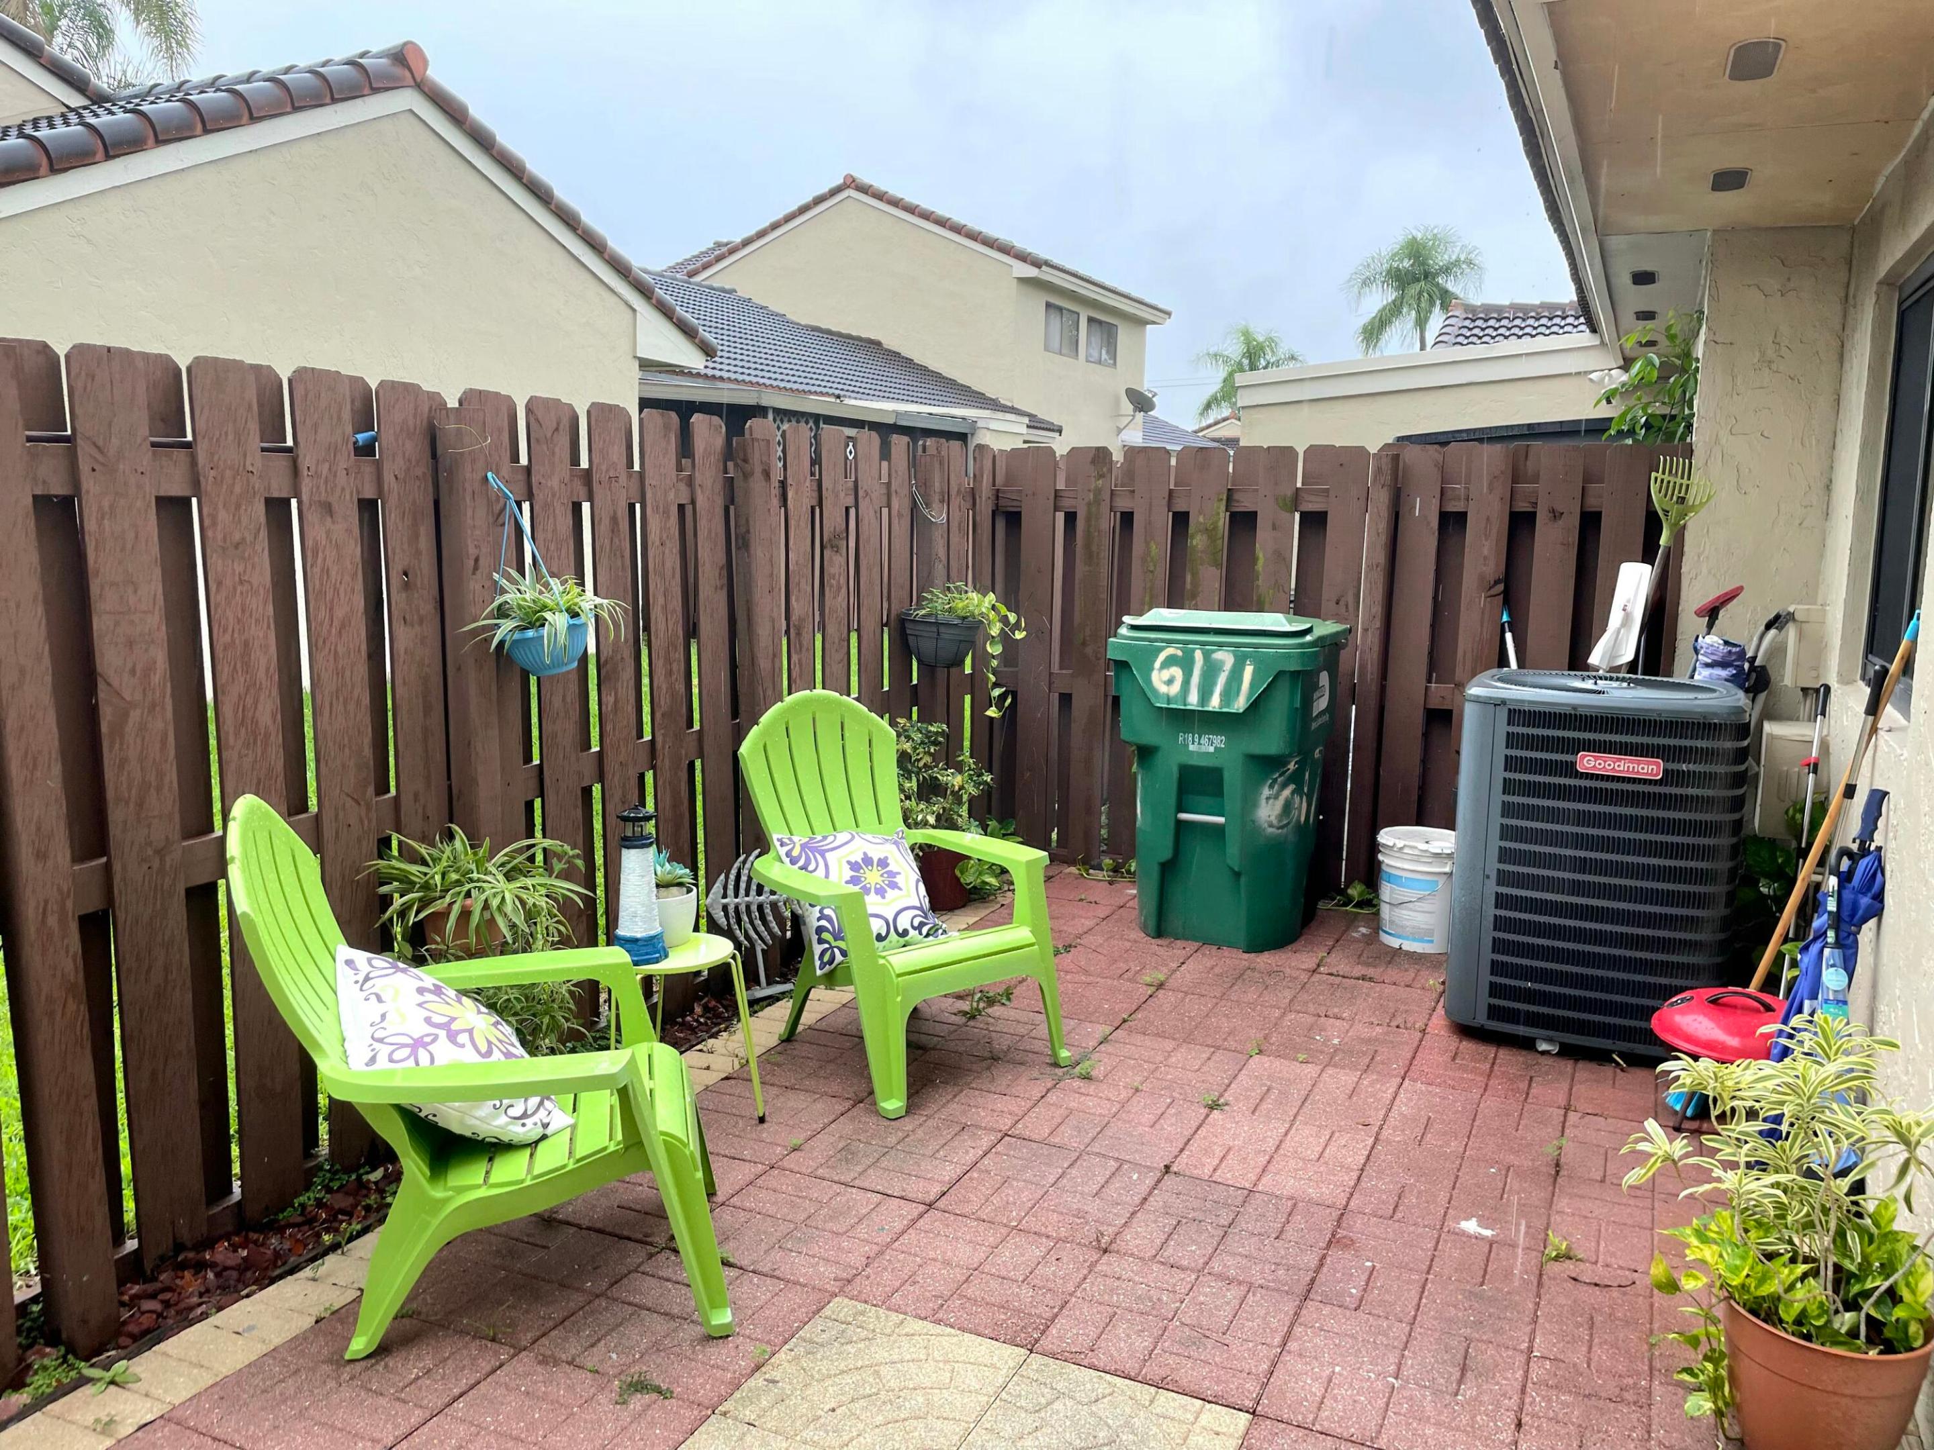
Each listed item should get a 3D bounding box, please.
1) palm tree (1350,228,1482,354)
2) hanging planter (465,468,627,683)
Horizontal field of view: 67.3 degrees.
[{"bbox_3d":[14.291,-10.922,47.260,4.310,10.226,4.310,3,9,16],"label":"palm tree"},{"bbox_3d":[-0.977,-0.339,3.373,0.293,0.465,0.303,1,9,0],"label":"hanging planter"}]

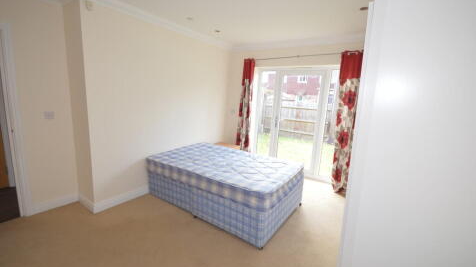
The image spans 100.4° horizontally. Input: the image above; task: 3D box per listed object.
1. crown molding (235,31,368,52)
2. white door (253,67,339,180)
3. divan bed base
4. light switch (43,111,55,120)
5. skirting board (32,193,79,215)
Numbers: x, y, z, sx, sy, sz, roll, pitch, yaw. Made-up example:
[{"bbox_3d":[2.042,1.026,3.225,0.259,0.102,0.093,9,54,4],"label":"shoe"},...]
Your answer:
[{"bbox_3d":[1.000,-1.555,3.386,2.574,0.105,0.095,7,10,27],"label":"crown molding"},{"bbox_3d":[1.087,-0.211,3.949,1.720,2.095,0.080,8,11,30],"label":"white door"},{"bbox_3d":[-0.214,0.772,2.852,1.866,0.405,1.130,9,11,34],"label":"divan bed base"},{"bbox_3d":[-2.219,-0.212,2.338,0.012,0.090,0.090,9,12,37],"label":"light switch"},{"bbox_3d":[-2.276,0.888,2.492,0.020,0.125,0.450,9,12,37],"label":"skirting board"}]

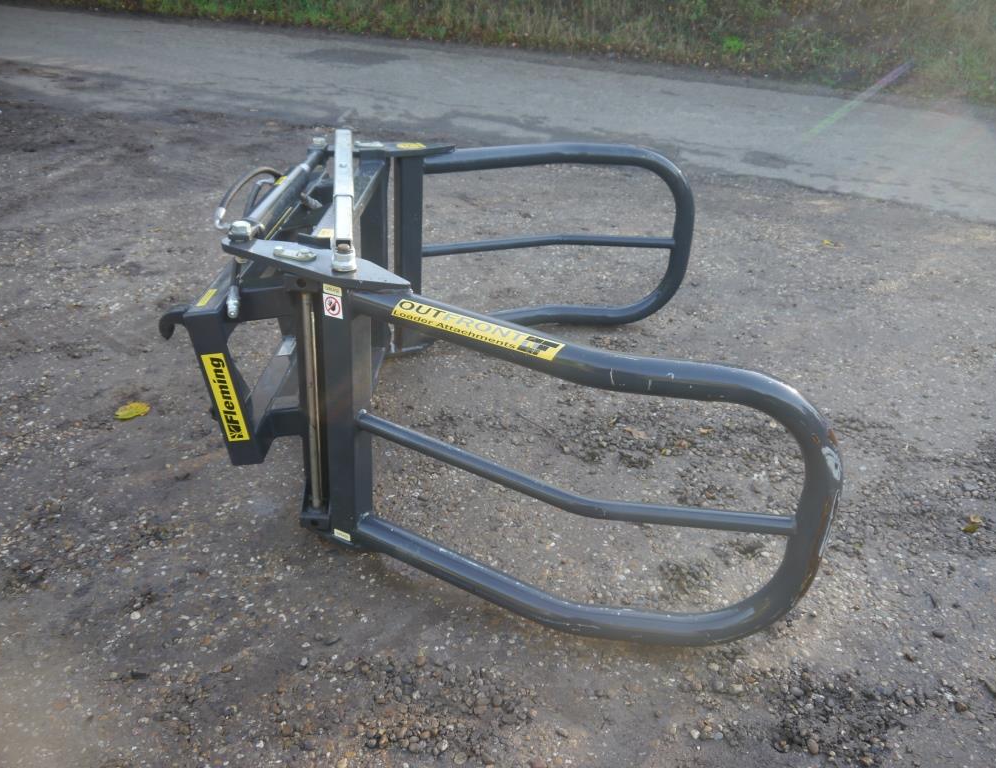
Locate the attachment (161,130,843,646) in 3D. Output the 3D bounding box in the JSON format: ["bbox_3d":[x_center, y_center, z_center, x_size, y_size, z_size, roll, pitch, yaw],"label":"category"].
[{"bbox_3d":[-0.028,-0.220,2.607,1.601,0.863,1.911,4,30,0],"label":"attachment"}]

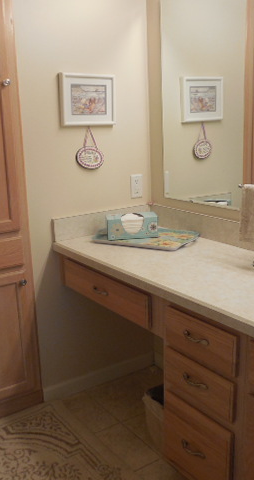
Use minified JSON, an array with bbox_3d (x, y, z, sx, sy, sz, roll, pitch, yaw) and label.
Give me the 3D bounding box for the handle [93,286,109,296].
[{"bbox_3d":[-0.102,0.203,1.900,0.026,0.019,0.104,-11,16,-33],"label":"handle"}]

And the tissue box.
[{"bbox_3d":[0.023,-0.064,2.214,0.226,0.093,0.127,-3,14,-5],"label":"tissue box"}]

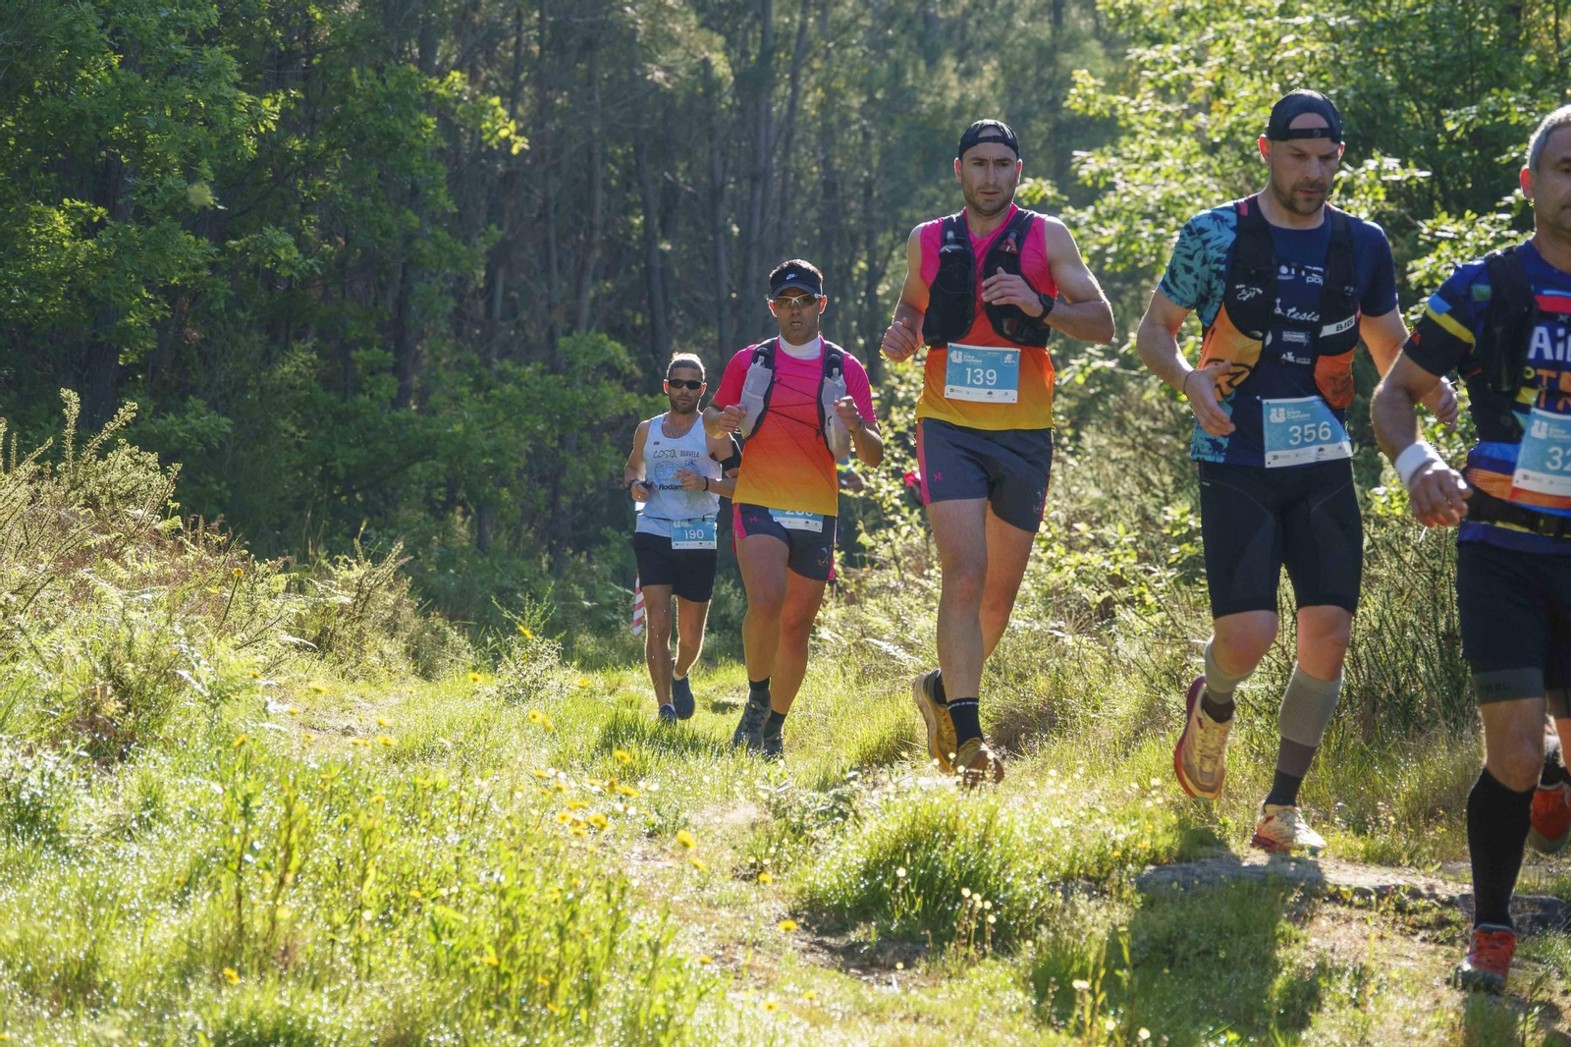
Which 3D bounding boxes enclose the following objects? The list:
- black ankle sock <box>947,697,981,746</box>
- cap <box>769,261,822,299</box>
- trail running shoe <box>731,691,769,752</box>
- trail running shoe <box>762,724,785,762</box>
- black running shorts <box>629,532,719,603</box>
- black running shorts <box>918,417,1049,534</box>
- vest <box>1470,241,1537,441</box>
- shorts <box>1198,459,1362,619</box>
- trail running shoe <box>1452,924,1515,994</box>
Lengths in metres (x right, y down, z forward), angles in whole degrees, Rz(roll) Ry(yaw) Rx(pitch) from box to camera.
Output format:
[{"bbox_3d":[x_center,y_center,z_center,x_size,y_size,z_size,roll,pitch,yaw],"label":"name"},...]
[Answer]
[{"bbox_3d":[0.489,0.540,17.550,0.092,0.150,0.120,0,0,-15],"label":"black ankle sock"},{"bbox_3d":[0.035,-0.828,22.100,0.185,0.125,0.255,0,6,2],"label":"cap"},{"bbox_3d":[-0.119,0.676,22.100,0.110,0.130,0.285,2,20,6],"label":"trail running shoe"},{"bbox_3d":[-0.049,0.737,21.700,0.100,0.125,0.280,0,5,-3],"label":"trail running shoe"},{"bbox_3d":[-0.492,0.163,28.800,0.370,0.375,0.280,0,0,-5],"label":"black running shorts"},{"bbox_3d":[0.538,-0.159,17.600,0.355,0.360,0.290,0,0,-8],"label":"black running shorts"},{"bbox_3d":[1.457,-0.334,12.120,0.350,0.390,0.270,0,6,-8],"label":"vest"},{"bbox_3d":[1.115,0.005,14.650,0.360,0.420,0.280,0,3,-12],"label":"shorts"},{"bbox_3d":[1.342,0.835,12.500,0.110,0.125,0.285,0,0,10],"label":"trail running shoe"}]

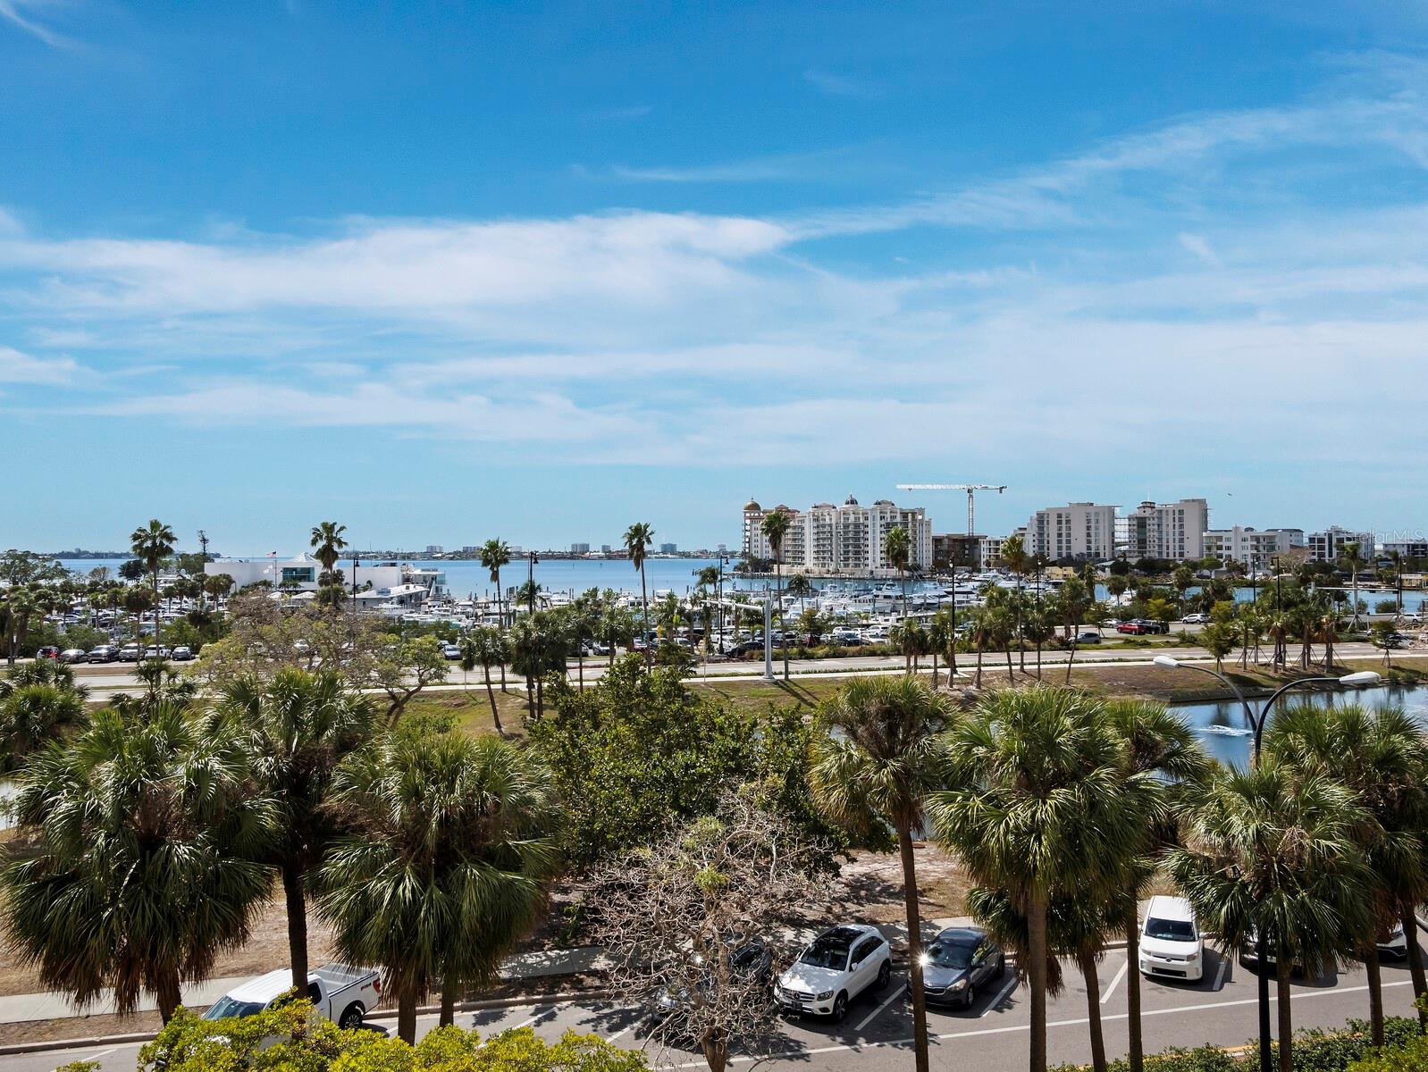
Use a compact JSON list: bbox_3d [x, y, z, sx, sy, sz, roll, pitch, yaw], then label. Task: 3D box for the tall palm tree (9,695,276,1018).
[{"bbox_3d":[-8.350,7.852,15.700,4.000,10.842,4.000,0,-1,0],"label":"tall palm tree"}]

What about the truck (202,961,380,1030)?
[{"bbox_3d":[-11.330,12.410,27.450,2.050,1.950,5.880,-1,-1,28],"label":"truck"}]

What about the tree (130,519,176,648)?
[{"bbox_3d":[-49.934,6.598,95.614,3.710,16.190,3.710,1,-1,-28],"label":"tree"}]

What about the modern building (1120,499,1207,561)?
[{"bbox_3d":[232.550,1.980,553.020,38.000,42.200,21.000,-1,-1,34],"label":"modern building"}]

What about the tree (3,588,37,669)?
[{"bbox_3d":[-80.954,10.601,125.148,3.370,9.230,3.370,1,-1,-33],"label":"tree"}]

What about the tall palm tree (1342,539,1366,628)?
[{"bbox_3d":[107.435,8.140,180.000,3.900,14.785,3.900,0,-1,0],"label":"tall palm tree"}]

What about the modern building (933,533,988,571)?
[{"bbox_3d":[140.518,10.337,609.908,32.000,21.770,24.000,0,-1,20],"label":"modern building"}]

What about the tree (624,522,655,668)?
[{"bbox_3d":[-7.710,6.607,111.500,3.200,16.230,3.200,0,-1,0],"label":"tree"}]

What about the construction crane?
[{"bbox_3d":[115.441,-2.433,520.000,52.500,45.500,3.500,0,-1,3],"label":"construction crane"}]

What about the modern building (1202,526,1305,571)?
[{"bbox_3d":[218.748,7.252,436.000,39.000,22.000,20.000,-1,-1,30],"label":"modern building"}]

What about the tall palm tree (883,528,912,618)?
[{"bbox_3d":[19.961,6.923,116.485,3.070,16.270,3.070,0,-1,10],"label":"tall palm tree"}]

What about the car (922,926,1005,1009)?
[{"bbox_3d":[7.617,13.259,33.347,1.780,1.450,4.450,-1,-1,33],"label":"car"}]

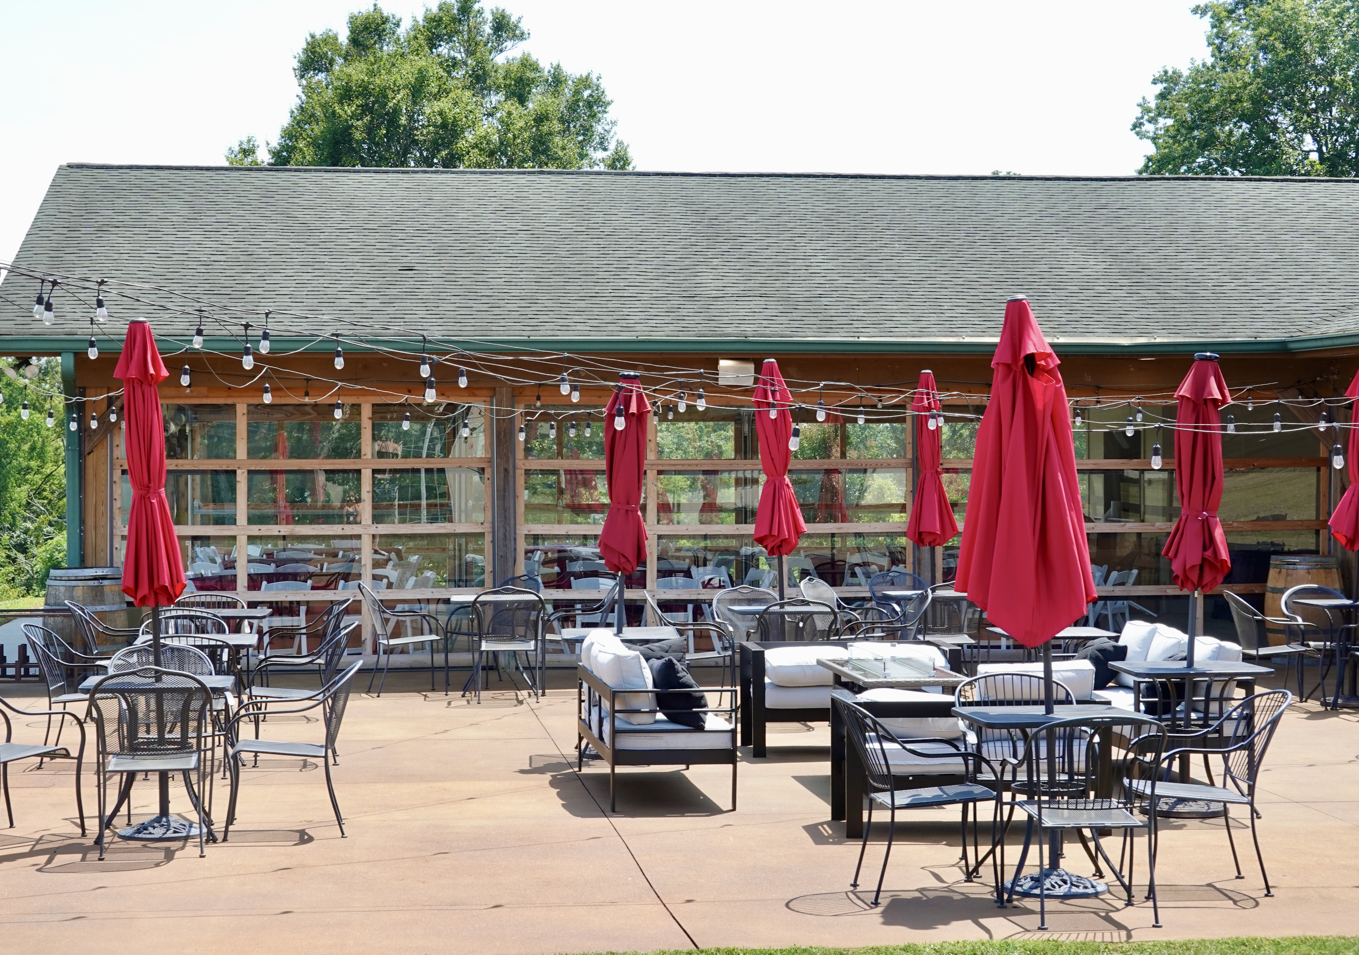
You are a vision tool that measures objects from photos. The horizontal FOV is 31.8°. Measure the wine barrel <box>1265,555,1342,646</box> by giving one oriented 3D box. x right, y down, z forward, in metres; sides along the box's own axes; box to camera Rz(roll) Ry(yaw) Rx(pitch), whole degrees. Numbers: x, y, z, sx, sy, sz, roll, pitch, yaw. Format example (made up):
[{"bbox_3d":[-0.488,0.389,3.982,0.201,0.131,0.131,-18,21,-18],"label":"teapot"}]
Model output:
[{"bbox_3d":[5.514,1.183,21.100,0.690,0.950,0.690,0,0,-7],"label":"wine barrel"}]

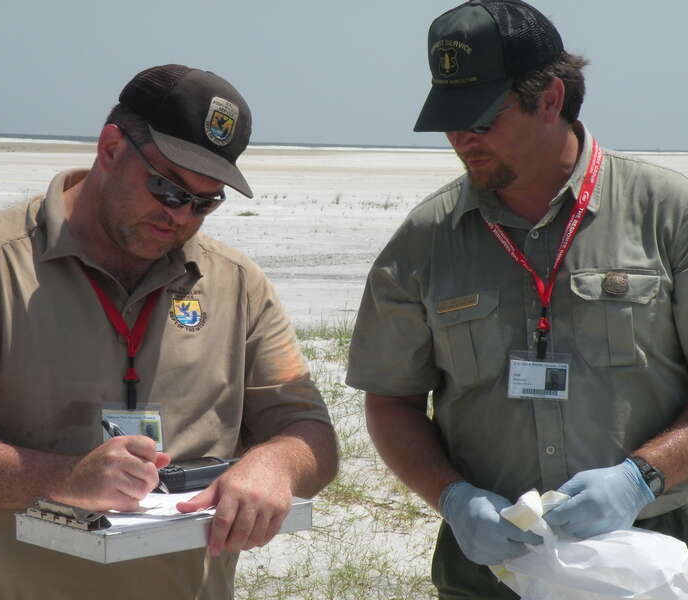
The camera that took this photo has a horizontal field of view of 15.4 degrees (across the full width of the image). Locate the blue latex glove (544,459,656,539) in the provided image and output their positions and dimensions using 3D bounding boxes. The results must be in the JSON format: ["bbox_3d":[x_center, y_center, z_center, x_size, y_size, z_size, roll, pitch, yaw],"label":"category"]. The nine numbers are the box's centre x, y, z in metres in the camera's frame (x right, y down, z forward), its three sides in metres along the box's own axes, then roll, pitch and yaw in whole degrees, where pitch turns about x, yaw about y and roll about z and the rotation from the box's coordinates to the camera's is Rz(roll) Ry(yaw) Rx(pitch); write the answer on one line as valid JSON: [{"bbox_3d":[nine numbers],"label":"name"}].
[{"bbox_3d":[0.354,0.280,3.550,0.158,0.100,0.083,-24,-25,-20],"label":"blue latex glove"}]

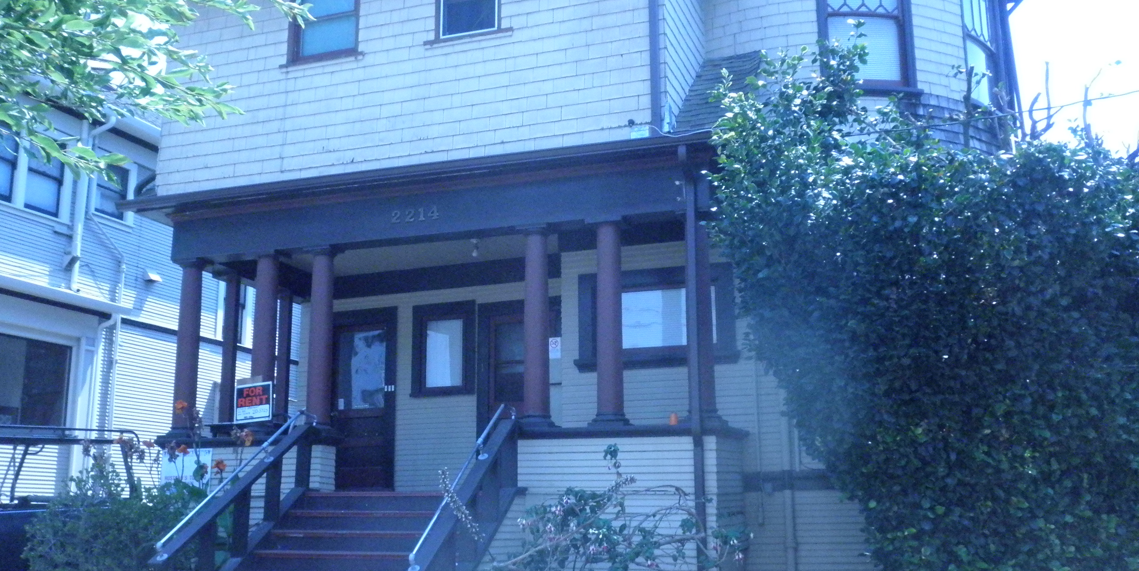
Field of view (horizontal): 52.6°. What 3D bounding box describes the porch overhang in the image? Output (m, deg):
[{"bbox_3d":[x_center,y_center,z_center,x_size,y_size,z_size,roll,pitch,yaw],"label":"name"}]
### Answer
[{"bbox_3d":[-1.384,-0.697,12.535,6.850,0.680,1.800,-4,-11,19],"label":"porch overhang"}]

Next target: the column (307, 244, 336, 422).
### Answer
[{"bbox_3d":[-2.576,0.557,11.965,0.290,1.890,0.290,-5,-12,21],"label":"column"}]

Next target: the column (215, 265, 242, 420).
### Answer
[{"bbox_3d":[-4.022,0.797,13.475,0.220,1.920,0.220,-4,-11,19],"label":"column"}]

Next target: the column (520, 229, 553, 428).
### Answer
[{"bbox_3d":[-0.322,0.431,11.497,0.320,1.960,0.320,0,-10,0],"label":"column"}]

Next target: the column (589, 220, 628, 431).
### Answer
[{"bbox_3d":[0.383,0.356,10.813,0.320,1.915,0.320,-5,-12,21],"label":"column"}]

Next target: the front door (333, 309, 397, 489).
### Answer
[{"bbox_3d":[-2.572,1.417,14.093,1.020,2.210,0.150,-5,-12,21],"label":"front door"}]

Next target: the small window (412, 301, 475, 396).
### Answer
[{"bbox_3d":[-1.520,0.761,13.811,0.870,1.127,0.140,-5,-12,21],"label":"small window"}]

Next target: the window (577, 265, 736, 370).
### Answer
[{"bbox_3d":[0.844,0.335,11.397,1.630,0.980,0.140,-5,-12,21],"label":"window"}]

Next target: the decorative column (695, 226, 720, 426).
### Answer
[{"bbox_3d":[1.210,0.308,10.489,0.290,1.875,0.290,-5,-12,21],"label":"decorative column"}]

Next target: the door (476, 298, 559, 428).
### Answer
[{"bbox_3d":[-0.577,1.286,13.599,1.144,2.281,0.120,-4,-11,21],"label":"door"}]

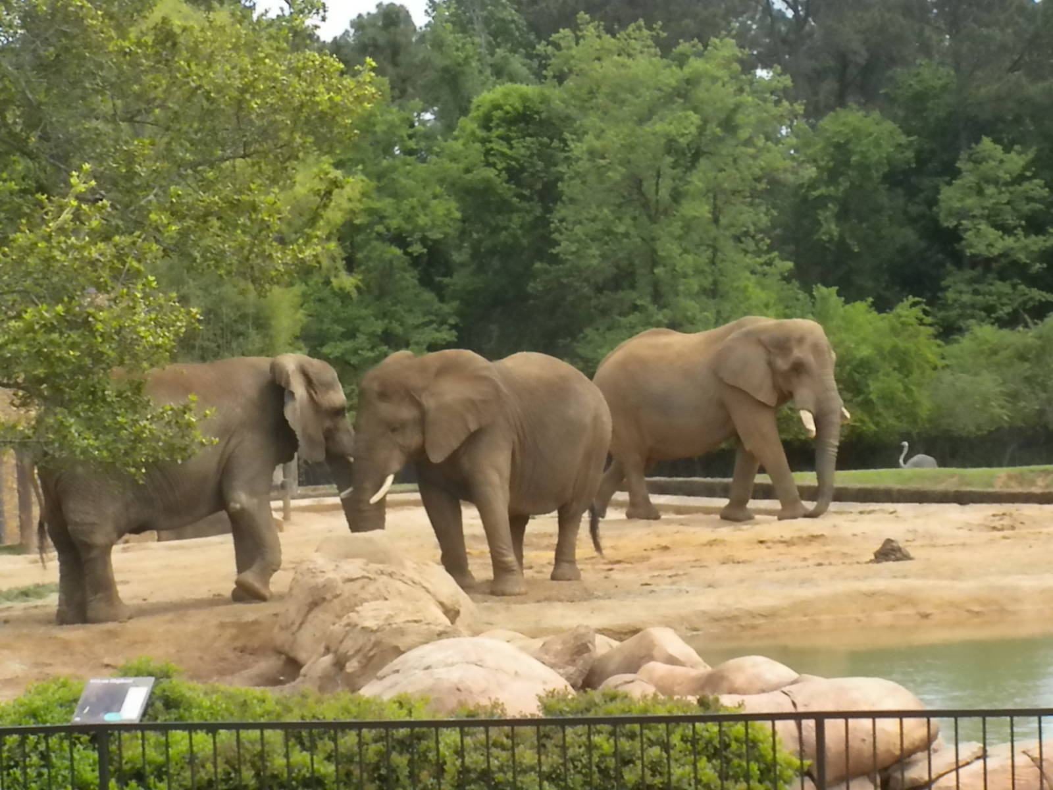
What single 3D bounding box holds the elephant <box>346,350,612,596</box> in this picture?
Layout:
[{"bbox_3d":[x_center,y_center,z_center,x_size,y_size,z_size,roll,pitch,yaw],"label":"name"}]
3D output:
[{"bbox_3d":[-0.523,0.804,40.000,3.400,2.600,1.500,-2,2,-42],"label":"elephant"}]

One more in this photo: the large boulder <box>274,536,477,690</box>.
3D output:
[{"bbox_3d":[-1.322,1.934,31.700,1.750,1.150,1.800,0,2,0],"label":"large boulder"}]

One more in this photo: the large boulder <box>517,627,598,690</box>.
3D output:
[{"bbox_3d":[0.285,2.331,31.800,0.750,0.620,0.750,0,2,0],"label":"large boulder"}]

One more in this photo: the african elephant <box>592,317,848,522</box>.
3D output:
[{"bbox_3d":[2.784,0.335,51.800,3.750,2.900,1.600,1,2,22],"label":"african elephant"}]

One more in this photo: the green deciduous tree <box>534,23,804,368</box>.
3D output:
[{"bbox_3d":[3.470,-3.590,88.000,6.600,10.800,6.400,0,2,0],"label":"green deciduous tree"}]

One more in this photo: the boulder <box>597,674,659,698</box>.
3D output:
[{"bbox_3d":[0.820,2.406,29.200,0.550,0.360,0.550,0,2,0],"label":"boulder"}]

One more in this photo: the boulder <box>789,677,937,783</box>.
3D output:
[{"bbox_3d":[2.500,2.543,27.000,1.150,0.850,1.100,0,2,0],"label":"boulder"}]

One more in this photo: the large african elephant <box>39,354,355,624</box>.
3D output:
[{"bbox_3d":[-3.328,0.950,37.500,3.250,2.650,1.500,-2,3,-22],"label":"large african elephant"}]

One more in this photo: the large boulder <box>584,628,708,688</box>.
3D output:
[{"bbox_3d":[1.065,2.353,32.000,1.100,0.650,0.950,0,2,0],"label":"large boulder"}]

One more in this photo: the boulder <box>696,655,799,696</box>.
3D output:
[{"bbox_3d":[1.796,2.383,30.000,0.950,0.480,0.800,0,2,0],"label":"boulder"}]

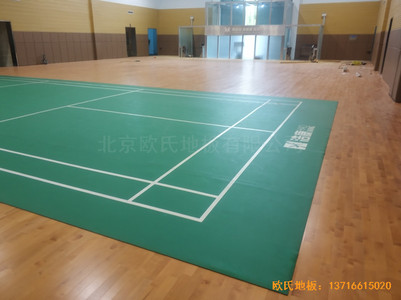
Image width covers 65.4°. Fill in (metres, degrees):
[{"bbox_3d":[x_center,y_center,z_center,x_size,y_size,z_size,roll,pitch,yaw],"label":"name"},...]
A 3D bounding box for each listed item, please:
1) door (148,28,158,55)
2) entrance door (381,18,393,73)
[{"bbox_3d":[-4.255,-9.928,28.748,0.120,2.320,1.400,9,22,24],"label":"door"},{"bbox_3d":[8.342,-4.632,14.038,0.120,2.370,1.250,9,22,24],"label":"entrance door"}]

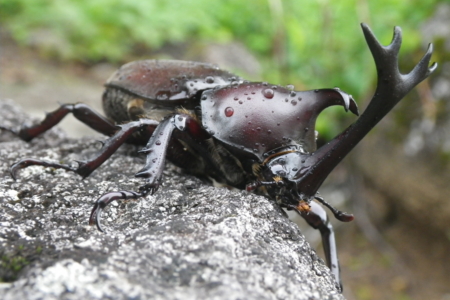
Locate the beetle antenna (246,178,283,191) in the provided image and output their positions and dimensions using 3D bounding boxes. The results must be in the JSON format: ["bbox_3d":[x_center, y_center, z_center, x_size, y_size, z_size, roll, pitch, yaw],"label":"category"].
[{"bbox_3d":[0.006,0.005,0.123,0.006,0.002,0.002,-11,17,-28],"label":"beetle antenna"}]

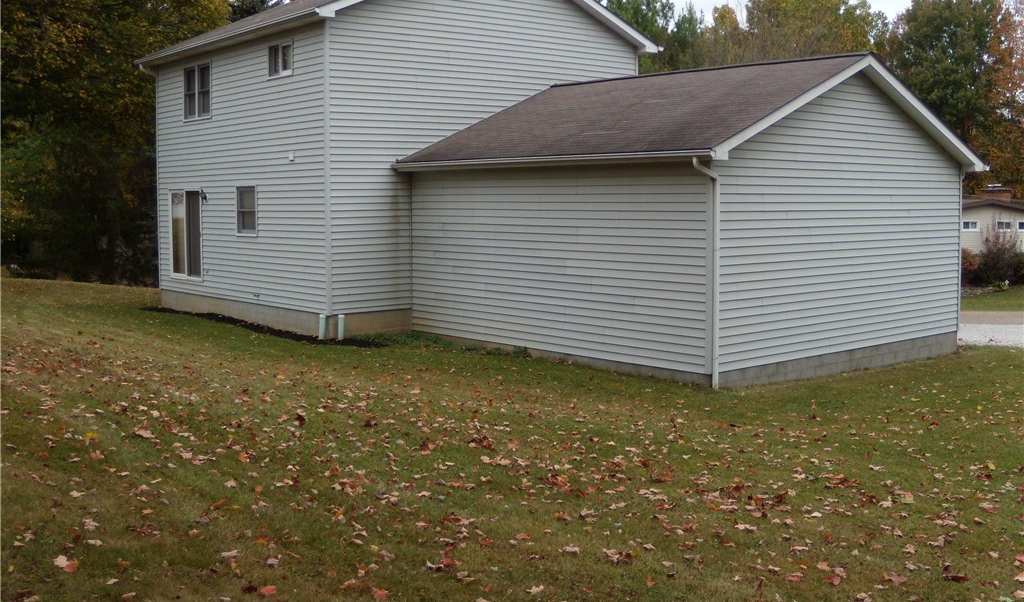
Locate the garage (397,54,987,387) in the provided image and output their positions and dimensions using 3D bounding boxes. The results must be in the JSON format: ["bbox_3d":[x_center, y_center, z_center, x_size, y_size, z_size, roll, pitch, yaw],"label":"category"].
[{"bbox_3d":[3.275,-1.653,19.891,7.950,5.140,7.561,-5,7,-40],"label":"garage"}]

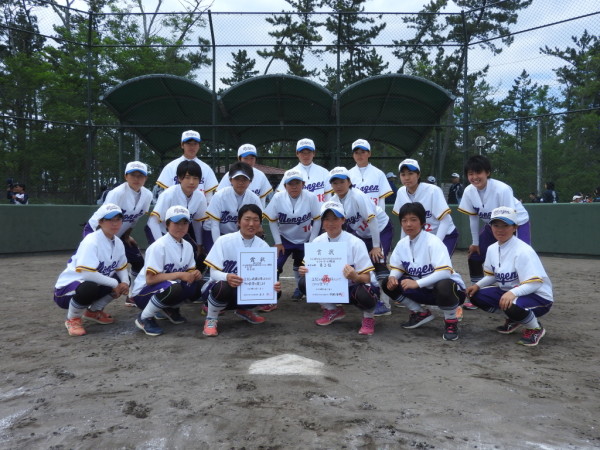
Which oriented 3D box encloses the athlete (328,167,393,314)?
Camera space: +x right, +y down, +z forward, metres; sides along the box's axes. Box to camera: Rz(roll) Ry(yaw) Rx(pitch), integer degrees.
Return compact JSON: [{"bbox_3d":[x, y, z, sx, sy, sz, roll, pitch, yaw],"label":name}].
[{"bbox_3d":[0.538,0.151,4.628,0.510,1.300,0.660,1,2,36],"label":"athlete"}]

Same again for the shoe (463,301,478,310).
[{"bbox_3d":[1.641,0.738,4.975,0.100,0.110,0.260,1,2,35],"label":"shoe"}]

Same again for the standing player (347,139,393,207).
[{"bbox_3d":[0.664,-0.048,5.351,0.520,1.650,0.330,0,2,8],"label":"standing player"}]

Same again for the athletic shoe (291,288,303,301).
[{"bbox_3d":[-0.021,0.717,5.357,0.110,0.120,0.260,1,2,30],"label":"athletic shoe"}]

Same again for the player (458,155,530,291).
[{"bbox_3d":[1.759,0.098,4.726,0.530,1.400,0.680,2,2,38],"label":"player"}]

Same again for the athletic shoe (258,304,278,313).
[{"bbox_3d":[-0.306,0.740,4.905,0.260,0.110,0.100,2,2,45],"label":"athletic shoe"}]

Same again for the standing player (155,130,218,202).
[{"bbox_3d":[-1.183,-0.091,5.420,0.580,1.740,0.330,0,2,-5],"label":"standing player"}]

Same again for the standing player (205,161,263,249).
[{"bbox_3d":[-0.597,0.116,4.886,0.600,1.360,0.750,0,2,-15],"label":"standing player"}]

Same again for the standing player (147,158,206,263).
[{"bbox_3d":[-1.043,0.143,4.427,0.520,1.330,0.620,-1,2,-25],"label":"standing player"}]

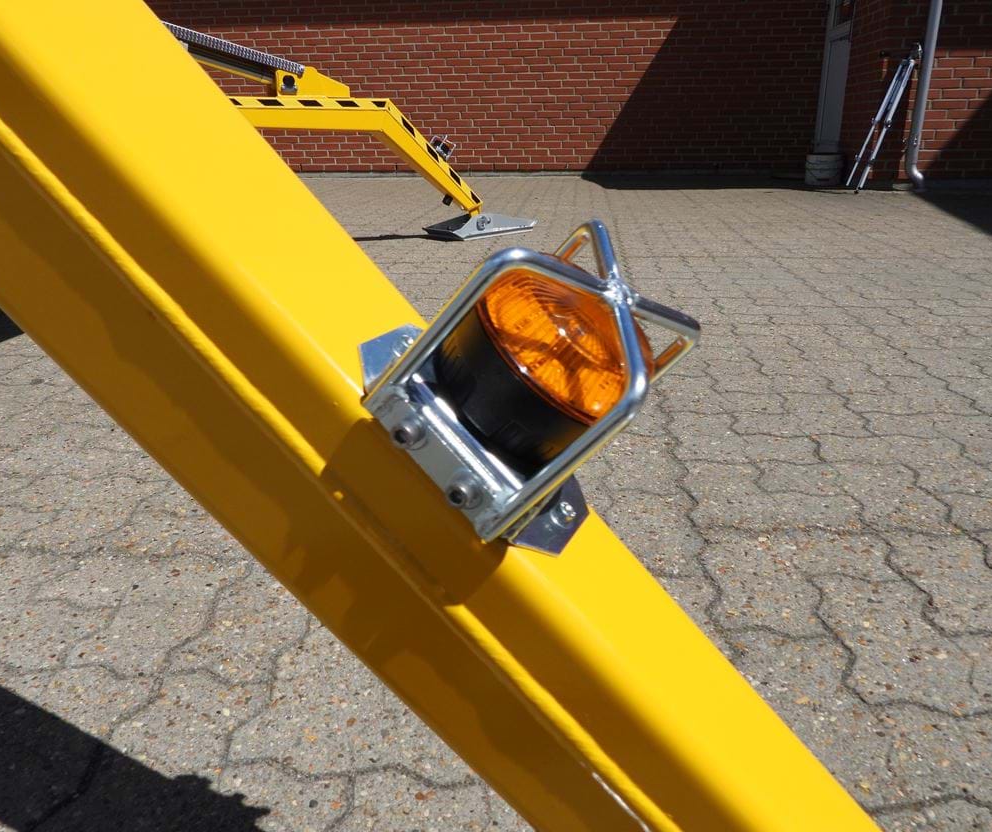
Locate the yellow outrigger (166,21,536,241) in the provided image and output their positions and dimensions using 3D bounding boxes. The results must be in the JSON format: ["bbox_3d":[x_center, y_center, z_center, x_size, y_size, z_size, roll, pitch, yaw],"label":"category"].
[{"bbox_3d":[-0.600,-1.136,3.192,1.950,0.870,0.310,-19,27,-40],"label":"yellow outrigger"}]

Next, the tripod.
[{"bbox_3d":[2.679,-2.052,5.321,0.145,1.020,0.140,20,11,-2],"label":"tripod"}]

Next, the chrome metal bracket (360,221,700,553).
[{"bbox_3d":[0.020,-0.020,0.321,0.122,0.097,0.102,47,31,3],"label":"chrome metal bracket"}]

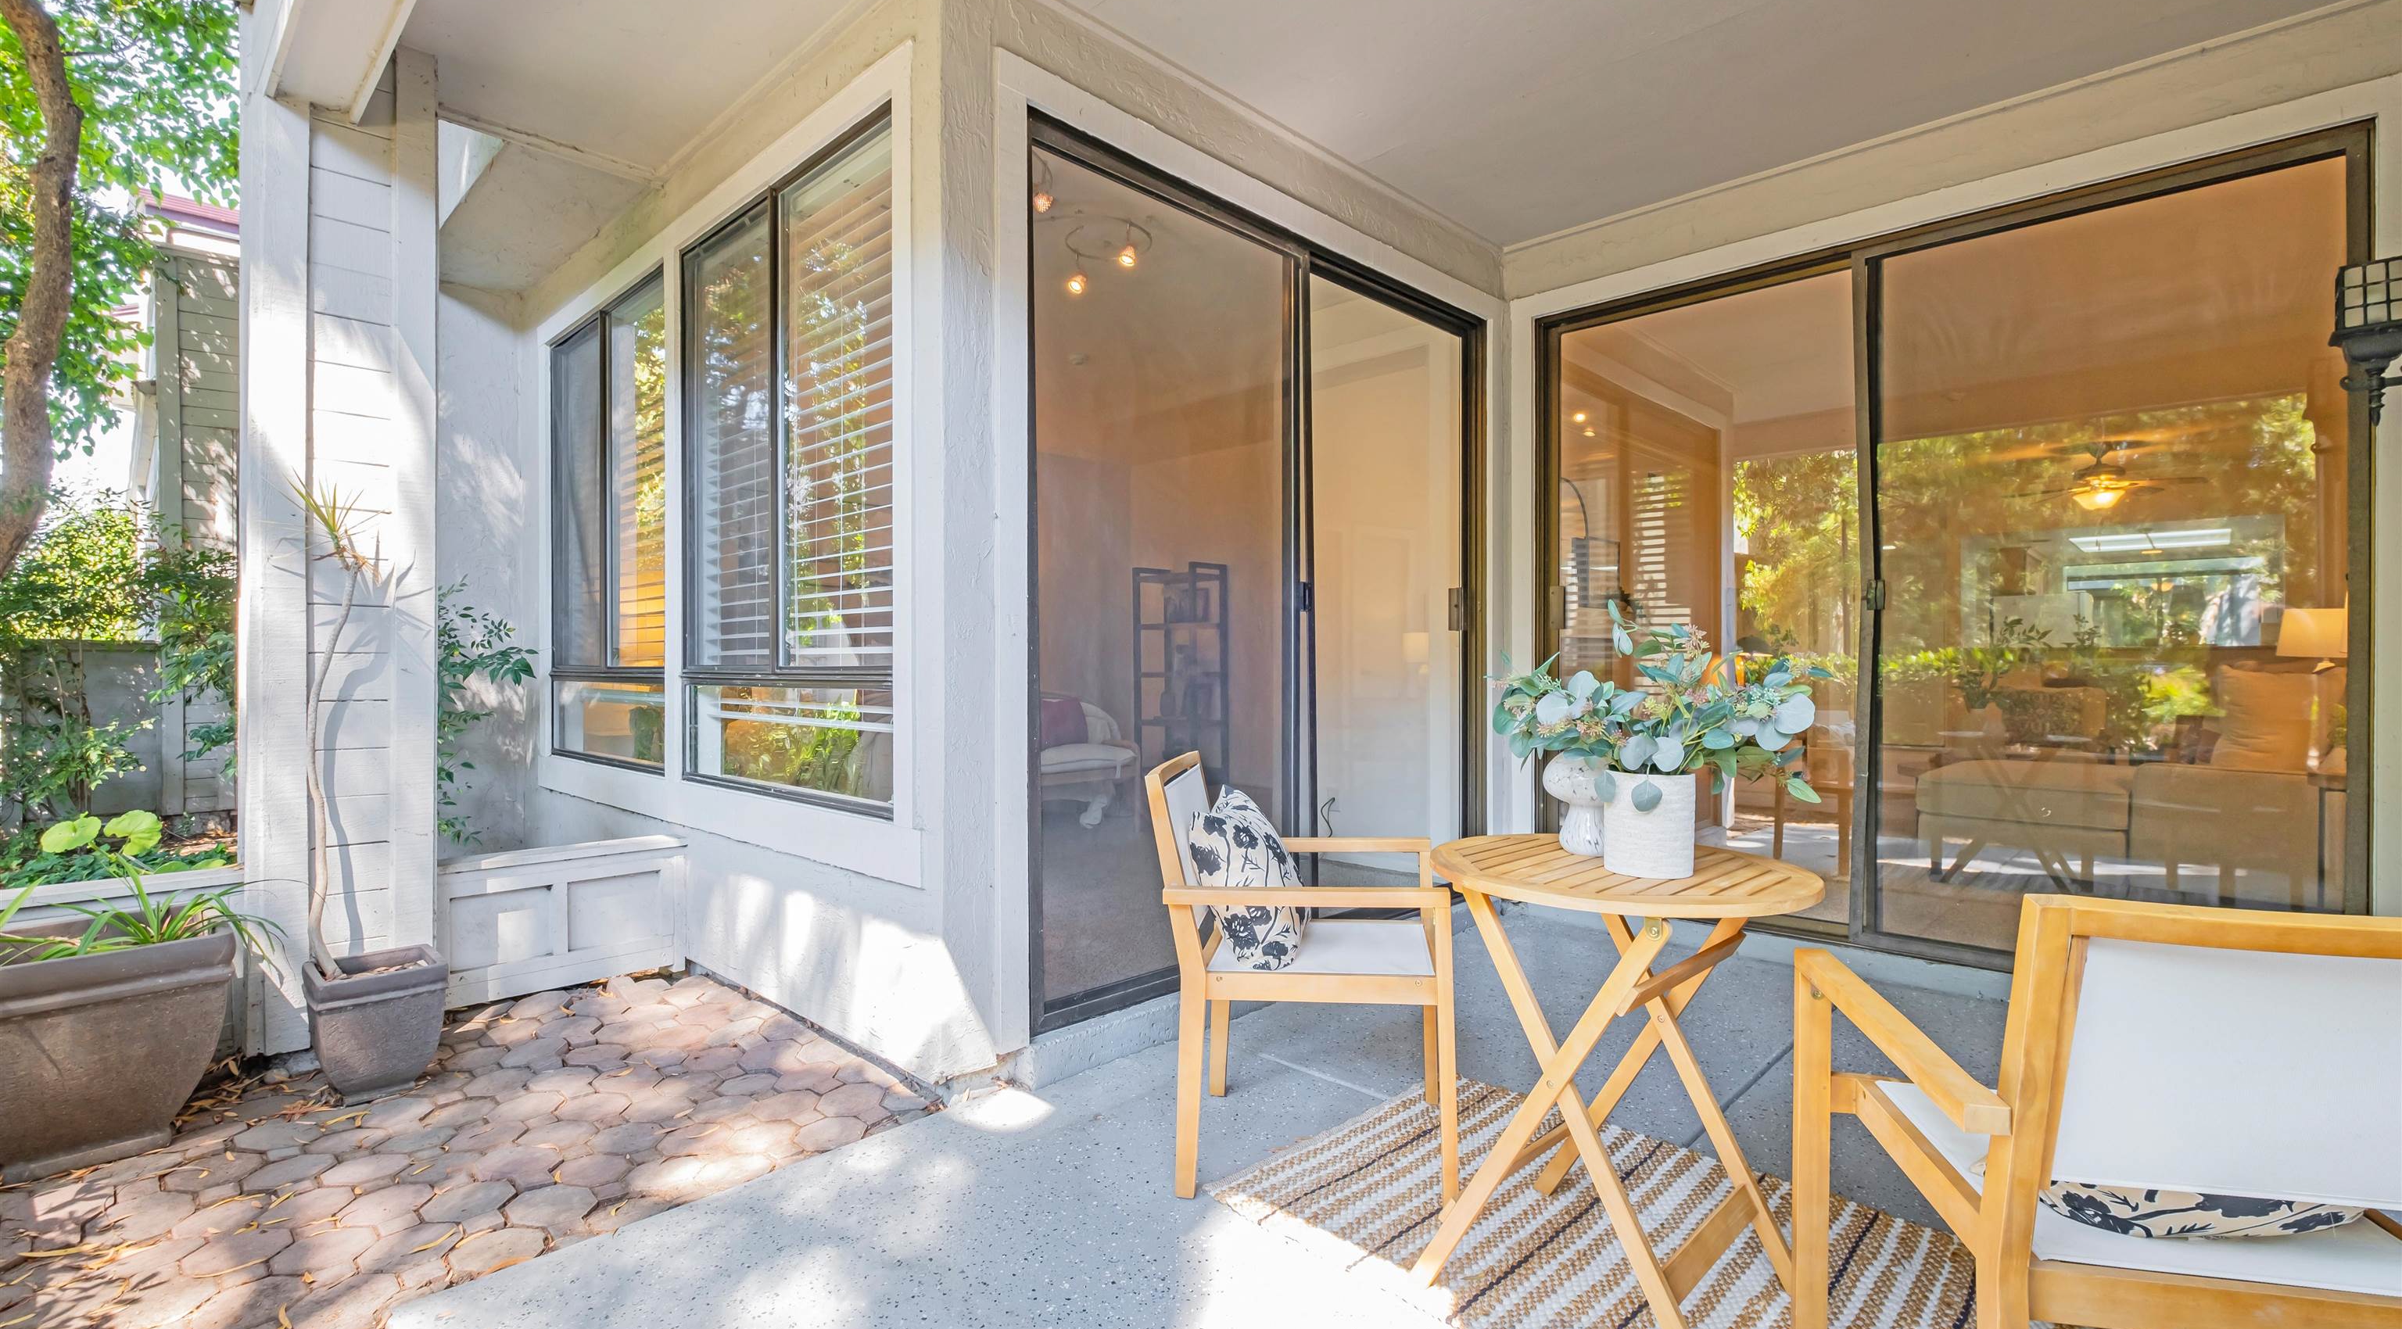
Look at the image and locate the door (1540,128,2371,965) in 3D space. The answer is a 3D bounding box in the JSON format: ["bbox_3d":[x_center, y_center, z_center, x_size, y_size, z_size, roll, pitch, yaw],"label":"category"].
[{"bbox_3d":[2.060,-0.210,3.130,2.100,2.180,0.100,0,0,43],"label":"door"}]

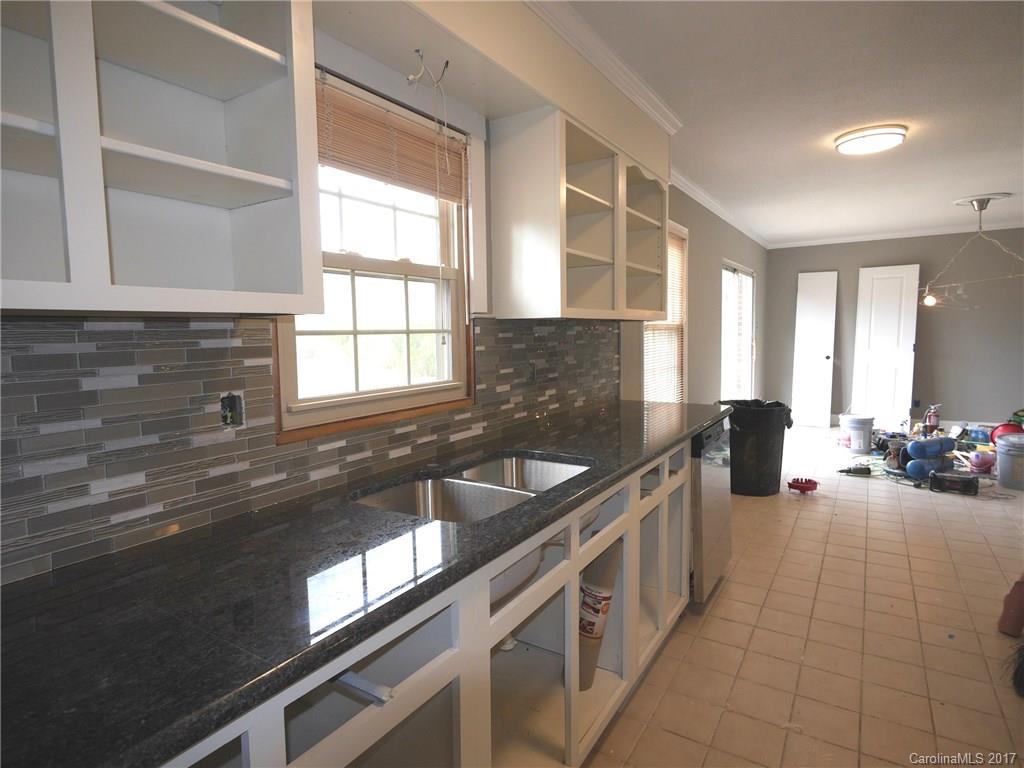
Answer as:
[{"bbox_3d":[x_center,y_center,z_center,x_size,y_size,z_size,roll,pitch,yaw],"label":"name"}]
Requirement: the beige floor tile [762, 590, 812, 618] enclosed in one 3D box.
[{"bbox_3d":[1.374,1.091,2.639,0.200,0.010,0.200,1,6,34],"label":"beige floor tile"}]

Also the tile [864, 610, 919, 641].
[{"bbox_3d":[1.707,1.088,2.394,0.202,0.010,0.202,2,6,34],"label":"tile"}]

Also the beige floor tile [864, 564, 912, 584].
[{"bbox_3d":[2.061,1.038,2.914,0.200,0.010,0.200,3,7,34],"label":"beige floor tile"}]

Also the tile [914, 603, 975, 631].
[{"bbox_3d":[1.996,1.075,2.458,0.202,0.010,0.202,2,6,34],"label":"tile"}]

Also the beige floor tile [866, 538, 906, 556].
[{"bbox_3d":[2.291,1.005,3.256,0.200,0.010,0.200,1,6,34],"label":"beige floor tile"}]

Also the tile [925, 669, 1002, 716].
[{"bbox_3d":[1.643,1.126,1.945,0.202,0.010,0.202,2,6,34],"label":"tile"}]

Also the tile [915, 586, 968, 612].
[{"bbox_3d":[2.126,1.065,2.648,0.200,0.010,0.200,3,7,34],"label":"tile"}]

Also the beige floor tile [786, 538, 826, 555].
[{"bbox_3d":[1.827,1.010,3.301,0.202,0.010,0.202,2,6,34],"label":"beige floor tile"}]

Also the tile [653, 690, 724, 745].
[{"bbox_3d":[0.627,1.181,1.905,0.200,0.010,0.200,1,6,34],"label":"tile"}]

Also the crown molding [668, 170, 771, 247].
[{"bbox_3d":[2.170,-1.631,5.249,0.070,0.075,4.780,3,7,34],"label":"crown molding"}]

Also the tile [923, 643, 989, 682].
[{"bbox_3d":[1.767,1.119,2.133,0.200,0.010,0.200,3,7,32],"label":"tile"}]

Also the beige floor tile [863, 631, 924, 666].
[{"bbox_3d":[1.589,1.105,2.222,0.202,0.010,0.202,2,6,34],"label":"beige floor tile"}]

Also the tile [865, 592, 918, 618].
[{"bbox_3d":[1.824,1.073,2.573,0.200,0.010,0.200,3,7,32],"label":"tile"}]

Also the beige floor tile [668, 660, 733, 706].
[{"bbox_3d":[0.725,1.145,2.031,0.200,0.010,0.200,3,7,32],"label":"beige floor tile"}]

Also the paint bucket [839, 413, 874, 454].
[{"bbox_3d":[3.646,0.536,5.638,0.300,0.370,0.300,3,7,34],"label":"paint bucket"}]

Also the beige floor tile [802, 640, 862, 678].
[{"bbox_3d":[1.314,1.133,2.184,0.200,0.010,0.200,1,6,34],"label":"beige floor tile"}]

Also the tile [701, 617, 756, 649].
[{"bbox_3d":[0.953,1.108,2.370,0.202,0.010,0.202,2,6,34],"label":"tile"}]

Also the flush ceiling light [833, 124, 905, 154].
[{"bbox_3d":[2.079,-1.403,3.089,0.360,0.072,0.360,3,7,34],"label":"flush ceiling light"}]

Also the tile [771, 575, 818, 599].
[{"bbox_3d":[1.476,1.061,2.776,0.200,0.010,0.200,3,7,34],"label":"tile"}]

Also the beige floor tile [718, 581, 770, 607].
[{"bbox_3d":[1.184,1.074,2.717,0.202,0.010,0.202,2,6,34],"label":"beige floor tile"}]

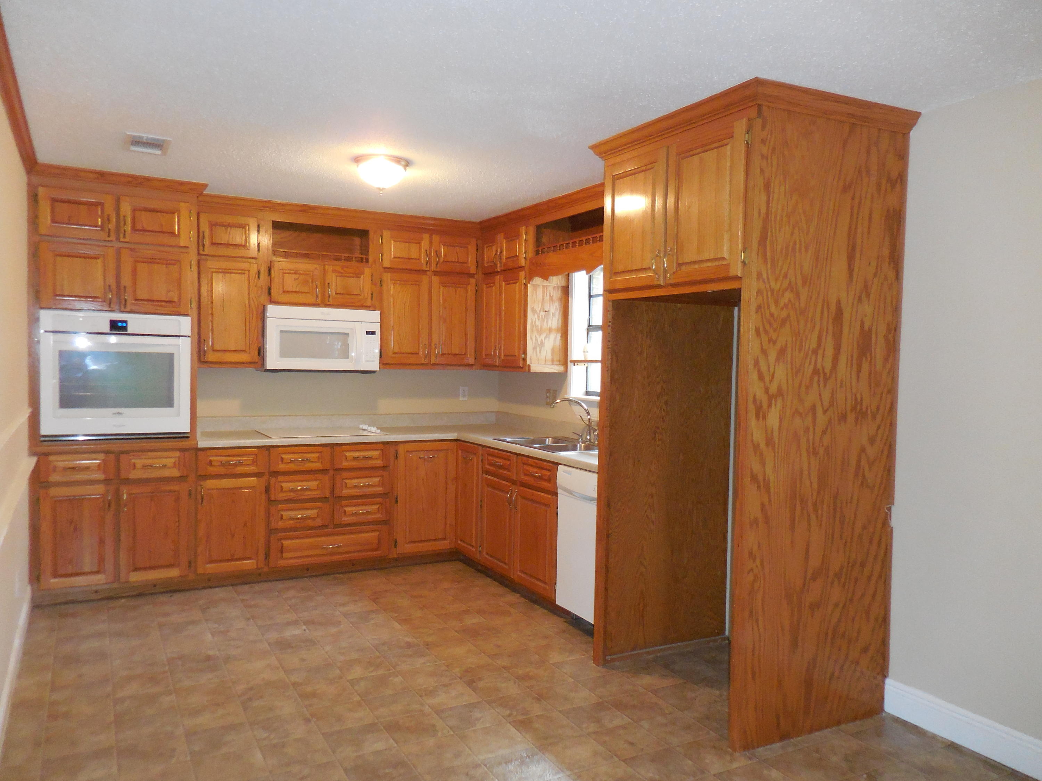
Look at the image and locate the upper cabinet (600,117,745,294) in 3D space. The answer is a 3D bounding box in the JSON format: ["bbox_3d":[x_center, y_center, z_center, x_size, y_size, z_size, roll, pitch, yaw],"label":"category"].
[{"bbox_3d":[0.904,-0.725,3.293,0.720,0.640,0.900,0,3,-29],"label":"upper cabinet"}]

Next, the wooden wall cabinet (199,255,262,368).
[{"bbox_3d":[-1.944,-0.506,4.996,0.376,0.670,0.330,0,3,-27],"label":"wooden wall cabinet"}]

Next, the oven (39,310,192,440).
[{"bbox_3d":[-2.441,-0.091,4.559,0.757,0.724,0.600,0,3,-29],"label":"oven"}]

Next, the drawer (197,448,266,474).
[{"bbox_3d":[-1.856,0.427,4.791,0.389,0.156,0.380,0,3,-27],"label":"drawer"}]

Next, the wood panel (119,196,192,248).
[{"bbox_3d":[-2.128,-0.978,4.380,0.363,0.263,0.025,0,3,-25],"label":"wood panel"}]

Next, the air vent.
[{"bbox_3d":[-1.834,-1.202,3.691,0.197,0.025,0.350,0,3,-29],"label":"air vent"}]

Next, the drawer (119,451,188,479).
[{"bbox_3d":[-2.264,0.433,4.662,0.363,0.161,0.420,0,3,-24],"label":"drawer"}]

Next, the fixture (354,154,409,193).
[{"bbox_3d":[-0.722,-1.104,3.880,0.286,0.174,0.286,1,2,0],"label":"fixture"}]

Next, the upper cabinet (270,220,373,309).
[{"bbox_3d":[-1.416,-0.855,5.244,0.683,0.553,0.330,0,3,-27],"label":"upper cabinet"}]

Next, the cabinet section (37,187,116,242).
[{"bbox_3d":[-2.481,-0.982,4.216,0.367,0.260,0.040,0,3,-27],"label":"cabinet section"}]

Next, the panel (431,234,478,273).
[{"bbox_3d":[-0.488,-0.997,5.525,0.344,0.259,0.025,0,3,-25],"label":"panel"}]

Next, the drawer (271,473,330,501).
[{"bbox_3d":[-1.516,0.611,5.021,0.372,0.159,0.450,0,3,-29],"label":"drawer"}]

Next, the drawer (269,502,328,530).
[{"bbox_3d":[-1.505,0.797,5.026,0.367,0.152,0.420,0,3,-24],"label":"drawer"}]

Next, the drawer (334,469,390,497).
[{"bbox_3d":[-1.136,0.609,5.184,0.360,0.153,0.420,0,3,-24],"label":"drawer"}]

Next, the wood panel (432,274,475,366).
[{"bbox_3d":[-0.496,-0.511,5.548,0.342,0.637,0.025,0,3,-25],"label":"wood panel"}]

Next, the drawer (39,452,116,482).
[{"bbox_3d":[-2.605,0.424,4.431,0.366,0.159,0.450,0,3,-29],"label":"drawer"}]

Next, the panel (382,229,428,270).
[{"bbox_3d":[-0.823,-0.992,5.372,0.343,0.260,0.040,0,3,-27],"label":"panel"}]

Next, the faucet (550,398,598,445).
[{"bbox_3d":[0.323,0.193,4.726,0.325,0.293,0.210,0,3,-29],"label":"faucet"}]

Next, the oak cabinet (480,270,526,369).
[{"bbox_3d":[-0.009,-0.497,5.412,0.330,0.655,0.670,0,3,-29],"label":"oak cabinet"}]

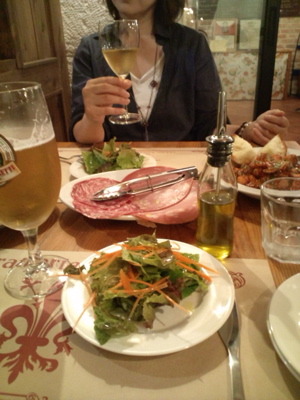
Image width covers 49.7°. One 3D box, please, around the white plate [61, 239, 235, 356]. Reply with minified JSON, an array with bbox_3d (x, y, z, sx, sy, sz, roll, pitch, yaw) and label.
[{"bbox_3d":[-0.001,0.094,0.334,0.172,0.020,0.172,-2,25,1],"label":"white plate"}]

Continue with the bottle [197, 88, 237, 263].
[{"bbox_3d":[0.079,-0.024,0.372,0.045,0.192,0.045,-2,25,1],"label":"bottle"}]

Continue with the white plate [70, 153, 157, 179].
[{"bbox_3d":[-0.076,-0.064,0.672,0.172,0.020,0.172,-2,25,0],"label":"white plate"}]

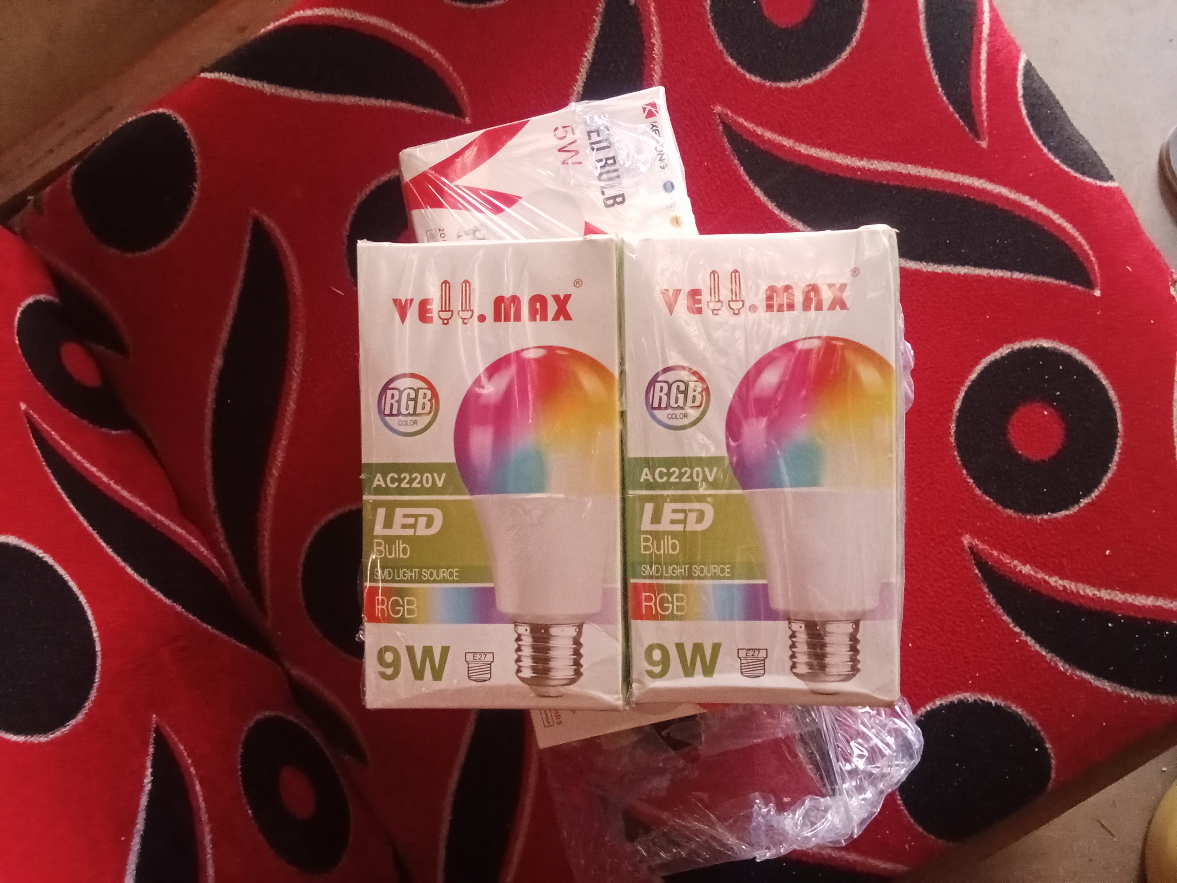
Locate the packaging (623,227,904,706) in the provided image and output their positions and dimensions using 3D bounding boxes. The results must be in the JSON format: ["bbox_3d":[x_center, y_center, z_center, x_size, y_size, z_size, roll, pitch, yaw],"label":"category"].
[{"bbox_3d":[0.043,0.007,0.259,0.063,0.063,0.113,-1,90,2],"label":"packaging"}]

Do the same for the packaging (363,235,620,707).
[{"bbox_3d":[-0.022,0.008,0.262,0.063,0.063,0.113,-1,90,2],"label":"packaging"}]

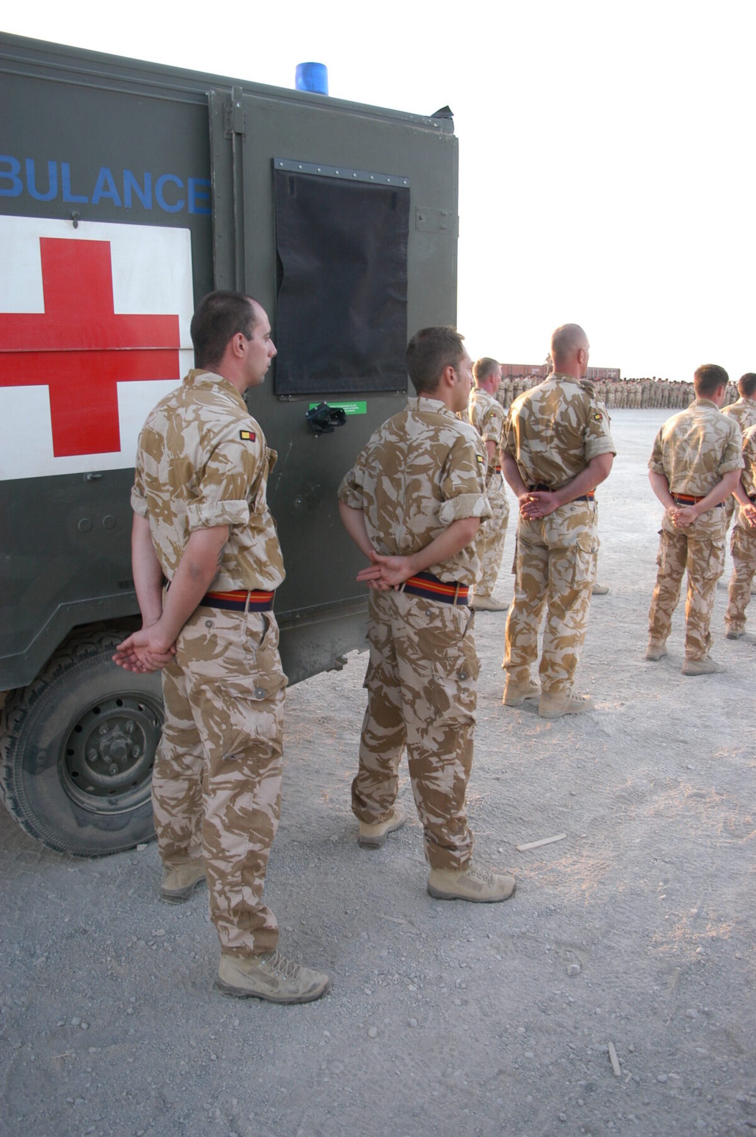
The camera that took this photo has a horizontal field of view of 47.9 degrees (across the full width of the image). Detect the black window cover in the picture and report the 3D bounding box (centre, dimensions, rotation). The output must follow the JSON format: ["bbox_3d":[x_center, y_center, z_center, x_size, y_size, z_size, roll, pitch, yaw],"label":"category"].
[{"bbox_3d":[-0.114,-0.995,2.980,0.537,0.750,0.035,-8,15,-32],"label":"black window cover"}]

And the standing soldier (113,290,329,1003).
[{"bbox_3d":[-0.437,0.194,2.333,0.478,1.832,0.567,-7,14,-30],"label":"standing soldier"}]

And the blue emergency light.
[{"bbox_3d":[-0.262,-1.915,3.350,0.131,0.155,0.131,0,12,0],"label":"blue emergency light"}]

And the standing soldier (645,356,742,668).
[{"bbox_3d":[1.806,-0.289,4.936,0.490,1.746,0.581,-7,14,-30],"label":"standing soldier"}]

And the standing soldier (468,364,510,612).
[{"bbox_3d":[0.736,-0.609,6.166,0.480,1.783,0.570,-7,14,-29],"label":"standing soldier"}]

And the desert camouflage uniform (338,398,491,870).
[{"bbox_3d":[0.150,0.197,2.766,0.380,1.476,0.550,-8,15,-32],"label":"desert camouflage uniform"}]

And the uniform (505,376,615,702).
[{"bbox_3d":[0.820,-0.147,4.093,0.374,1.539,0.542,-8,15,-34],"label":"uniform"}]

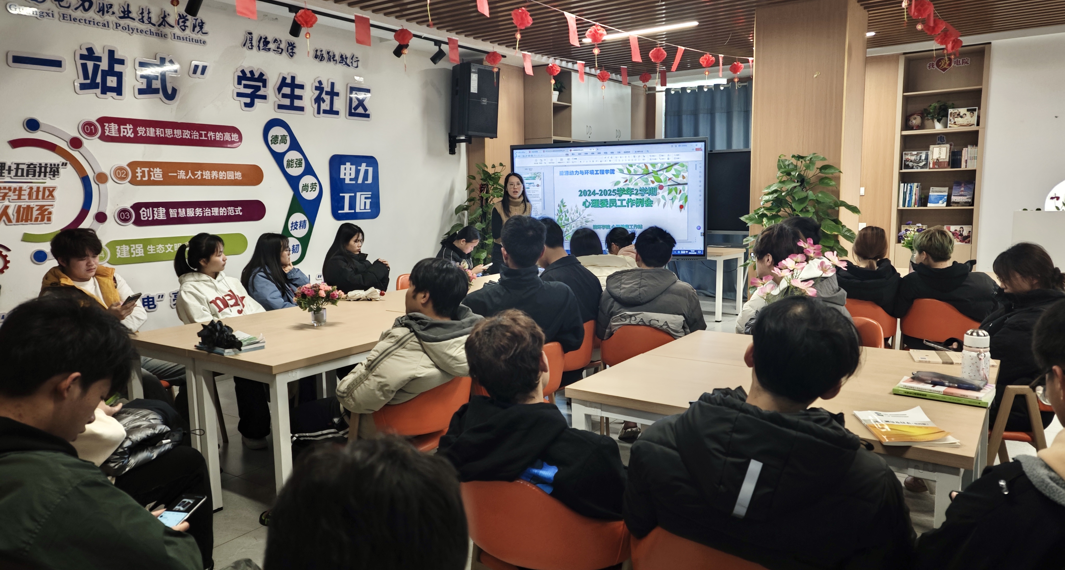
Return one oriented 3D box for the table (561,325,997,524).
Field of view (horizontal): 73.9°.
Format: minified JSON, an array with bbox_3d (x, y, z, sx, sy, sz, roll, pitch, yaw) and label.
[{"bbox_3d":[0.959,0.694,2.630,1.200,0.750,1.200,4,9,35],"label":"table"}]

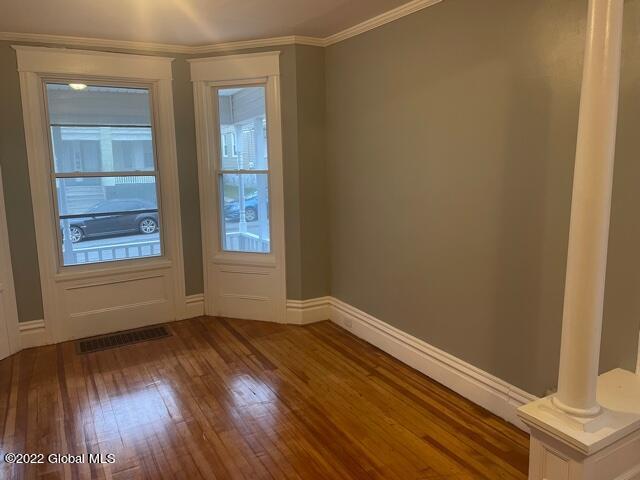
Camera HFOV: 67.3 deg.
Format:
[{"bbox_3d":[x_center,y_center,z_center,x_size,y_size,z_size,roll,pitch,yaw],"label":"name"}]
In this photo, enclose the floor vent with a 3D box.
[{"bbox_3d":[-1.682,0.847,4.161,0.762,0.020,0.348,-6,11,-29],"label":"floor vent"}]

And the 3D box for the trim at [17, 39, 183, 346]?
[{"bbox_3d":[-1.816,-0.364,4.182,1.206,2.398,0.120,-6,11,-29],"label":"trim"}]

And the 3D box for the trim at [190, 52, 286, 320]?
[{"bbox_3d":[-0.738,-0.434,4.462,0.881,2.412,0.120,2,10,17],"label":"trim"}]

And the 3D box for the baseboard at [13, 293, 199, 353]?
[{"bbox_3d":[-1.809,0.713,4.321,1.569,0.228,0.040,-6,11,-29],"label":"baseboard"}]

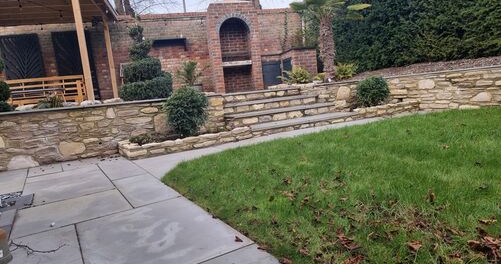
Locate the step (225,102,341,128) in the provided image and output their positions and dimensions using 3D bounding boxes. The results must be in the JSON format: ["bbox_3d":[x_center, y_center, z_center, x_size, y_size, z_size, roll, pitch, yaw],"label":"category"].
[{"bbox_3d":[0.644,-0.351,7.033,2.503,0.200,0.400,-9,9,-24],"label":"step"}]

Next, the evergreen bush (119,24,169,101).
[{"bbox_3d":[-1.945,-1.209,6.314,0.950,1.420,0.950,-9,9,-24],"label":"evergreen bush"}]

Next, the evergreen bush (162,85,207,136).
[{"bbox_3d":[-1.065,-0.336,5.693,0.740,0.800,0.720,-9,9,-24],"label":"evergreen bush"}]

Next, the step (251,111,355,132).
[{"bbox_3d":[1.052,-0.173,6.812,2.425,0.160,0.400,-9,9,-24],"label":"step"}]

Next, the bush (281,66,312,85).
[{"bbox_3d":[1.062,-1.334,8.200,0.680,0.450,0.650,-5,8,1],"label":"bush"}]

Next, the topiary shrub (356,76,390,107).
[{"bbox_3d":[2.783,-0.916,7.860,0.740,0.660,0.720,-9,9,-24],"label":"topiary shrub"}]

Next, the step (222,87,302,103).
[{"bbox_3d":[0.208,-0.802,7.643,1.892,0.200,0.400,-9,9,-24],"label":"step"}]

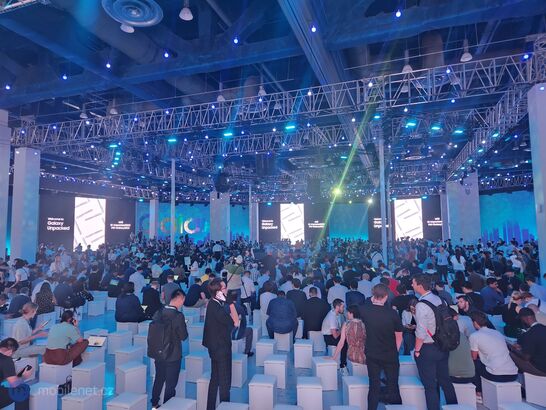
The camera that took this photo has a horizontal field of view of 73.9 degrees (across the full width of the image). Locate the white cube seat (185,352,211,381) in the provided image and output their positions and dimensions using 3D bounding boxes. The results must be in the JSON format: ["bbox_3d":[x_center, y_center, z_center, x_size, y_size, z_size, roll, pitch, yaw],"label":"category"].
[{"bbox_3d":[-1.207,2.641,5.923,0.310,0.385,0.310,-2,-5,17],"label":"white cube seat"}]

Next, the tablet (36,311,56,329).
[{"bbox_3d":[-4.057,2.069,6.500,0.300,0.280,0.030,5,-25,-8],"label":"tablet"}]

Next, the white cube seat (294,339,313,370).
[{"bbox_3d":[0.607,2.883,7.039,0.341,0.425,0.340,-2,-5,8],"label":"white cube seat"}]

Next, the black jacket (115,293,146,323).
[{"bbox_3d":[-3.354,2.413,8.542,0.580,0.680,0.420,-1,-4,3],"label":"black jacket"}]

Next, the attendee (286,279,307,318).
[{"bbox_3d":[0.571,2.446,8.595,0.520,1.360,0.600,-1,-5,2],"label":"attendee"}]

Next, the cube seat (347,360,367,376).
[{"bbox_3d":[1.418,2.722,5.840,0.330,0.419,0.330,-1,-4,-2],"label":"cube seat"}]

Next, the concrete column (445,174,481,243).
[{"bbox_3d":[15.984,0.994,30.412,2.100,7.400,1.700,-2,-5,19],"label":"concrete column"}]

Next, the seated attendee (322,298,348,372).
[{"bbox_3d":[1.159,2.238,6.364,0.600,1.200,0.570,1,-5,-20],"label":"seated attendee"}]

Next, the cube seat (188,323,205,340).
[{"bbox_3d":[-1.586,2.811,7.847,0.310,0.385,0.310,-2,-5,14],"label":"cube seat"}]

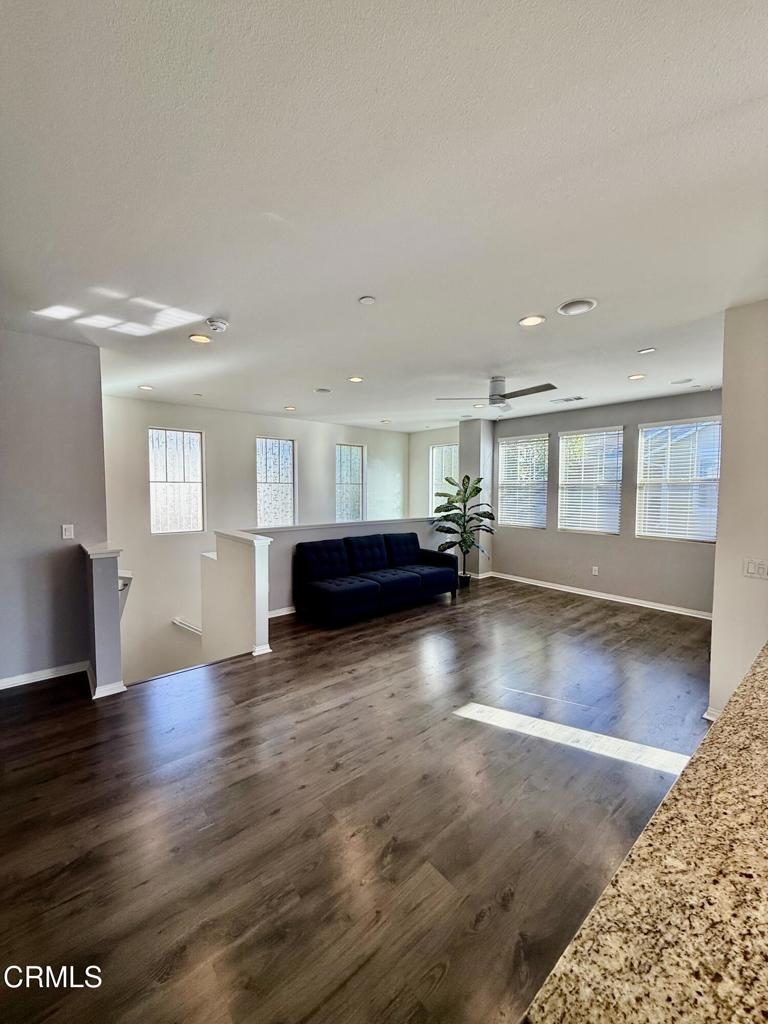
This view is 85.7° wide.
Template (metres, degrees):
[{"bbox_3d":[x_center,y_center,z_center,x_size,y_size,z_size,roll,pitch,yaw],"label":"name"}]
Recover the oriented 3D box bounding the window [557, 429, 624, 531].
[{"bbox_3d":[3.006,-0.453,6.083,0.100,1.513,0.925,-2,4,-39],"label":"window"}]

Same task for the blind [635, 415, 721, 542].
[{"bbox_3d":[3.673,-0.402,5.205,0.070,1.529,0.922,-2,4,-39],"label":"blind"}]

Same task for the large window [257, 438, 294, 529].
[{"bbox_3d":[-1.793,-0.470,6.919,0.720,1.483,0.100,-2,4,-39],"label":"large window"}]

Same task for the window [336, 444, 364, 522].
[{"bbox_3d":[-0.627,-0.513,7.853,0.709,1.483,0.100,-2,4,-39],"label":"window"}]

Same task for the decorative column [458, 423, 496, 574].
[{"bbox_3d":[1.660,-0.209,7.517,0.300,2.749,0.490,-2,4,-39],"label":"decorative column"}]

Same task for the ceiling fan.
[{"bbox_3d":[1.313,-1.278,4.406,1.150,0.310,1.140,-2,4,-39],"label":"ceiling fan"}]

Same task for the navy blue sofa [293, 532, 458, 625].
[{"bbox_3d":[-0.046,0.824,5.518,2.100,0.870,0.850,-2,4,-39],"label":"navy blue sofa"}]

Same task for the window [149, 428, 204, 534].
[{"bbox_3d":[-2.970,-0.427,5.975,0.723,1.483,0.100,-2,4,-39],"label":"window"}]

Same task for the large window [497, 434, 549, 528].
[{"bbox_3d":[2.289,-0.502,6.927,0.070,1.515,0.934,-2,4,-39],"label":"large window"}]

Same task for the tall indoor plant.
[{"bbox_3d":[1.293,0.297,6.702,0.840,1.814,0.840,0,3,0],"label":"tall indoor plant"}]

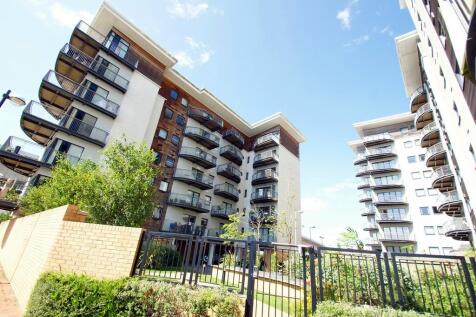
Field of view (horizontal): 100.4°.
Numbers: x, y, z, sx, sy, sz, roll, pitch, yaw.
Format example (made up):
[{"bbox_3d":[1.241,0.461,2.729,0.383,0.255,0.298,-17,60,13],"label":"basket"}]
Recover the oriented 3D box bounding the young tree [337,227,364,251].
[{"bbox_3d":[8.150,6.580,14.300,1.900,3.200,1.900,-6,-26,27],"label":"young tree"}]

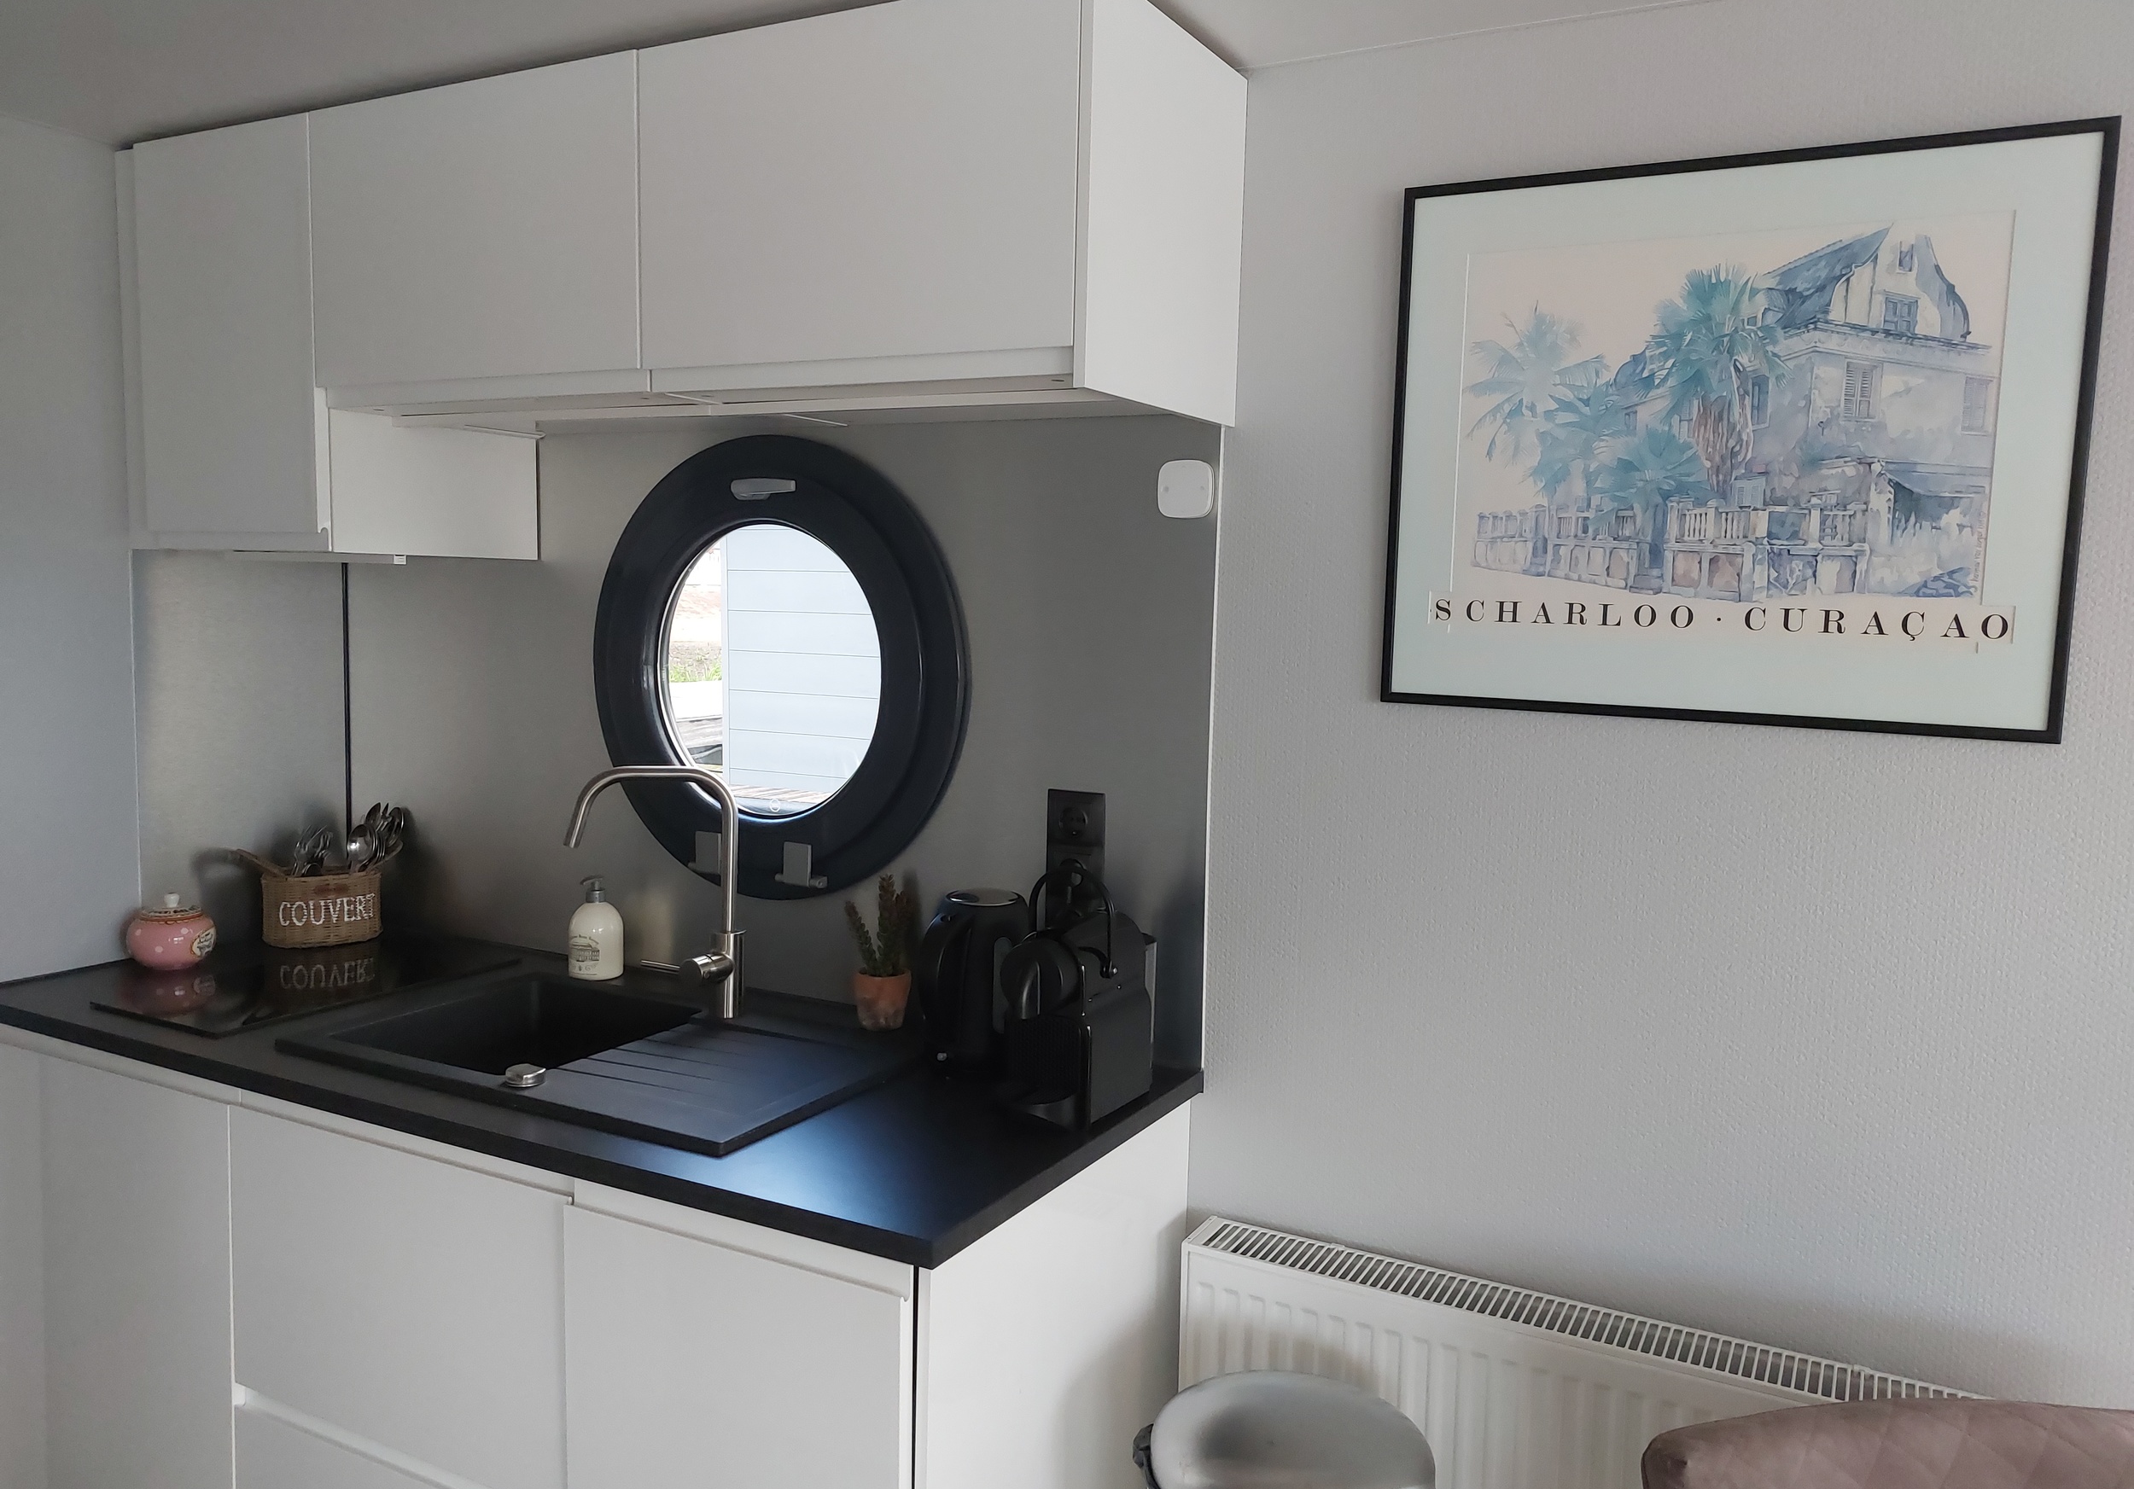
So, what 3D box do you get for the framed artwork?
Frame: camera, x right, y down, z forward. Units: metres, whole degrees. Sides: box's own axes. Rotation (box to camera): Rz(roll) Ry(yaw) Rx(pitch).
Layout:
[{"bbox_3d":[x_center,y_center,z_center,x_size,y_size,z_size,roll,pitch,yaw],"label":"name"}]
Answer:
[{"bbox_3d":[0.713,-0.333,1.643,0.705,0.614,0.022,4,6,27],"label":"framed artwork"}]

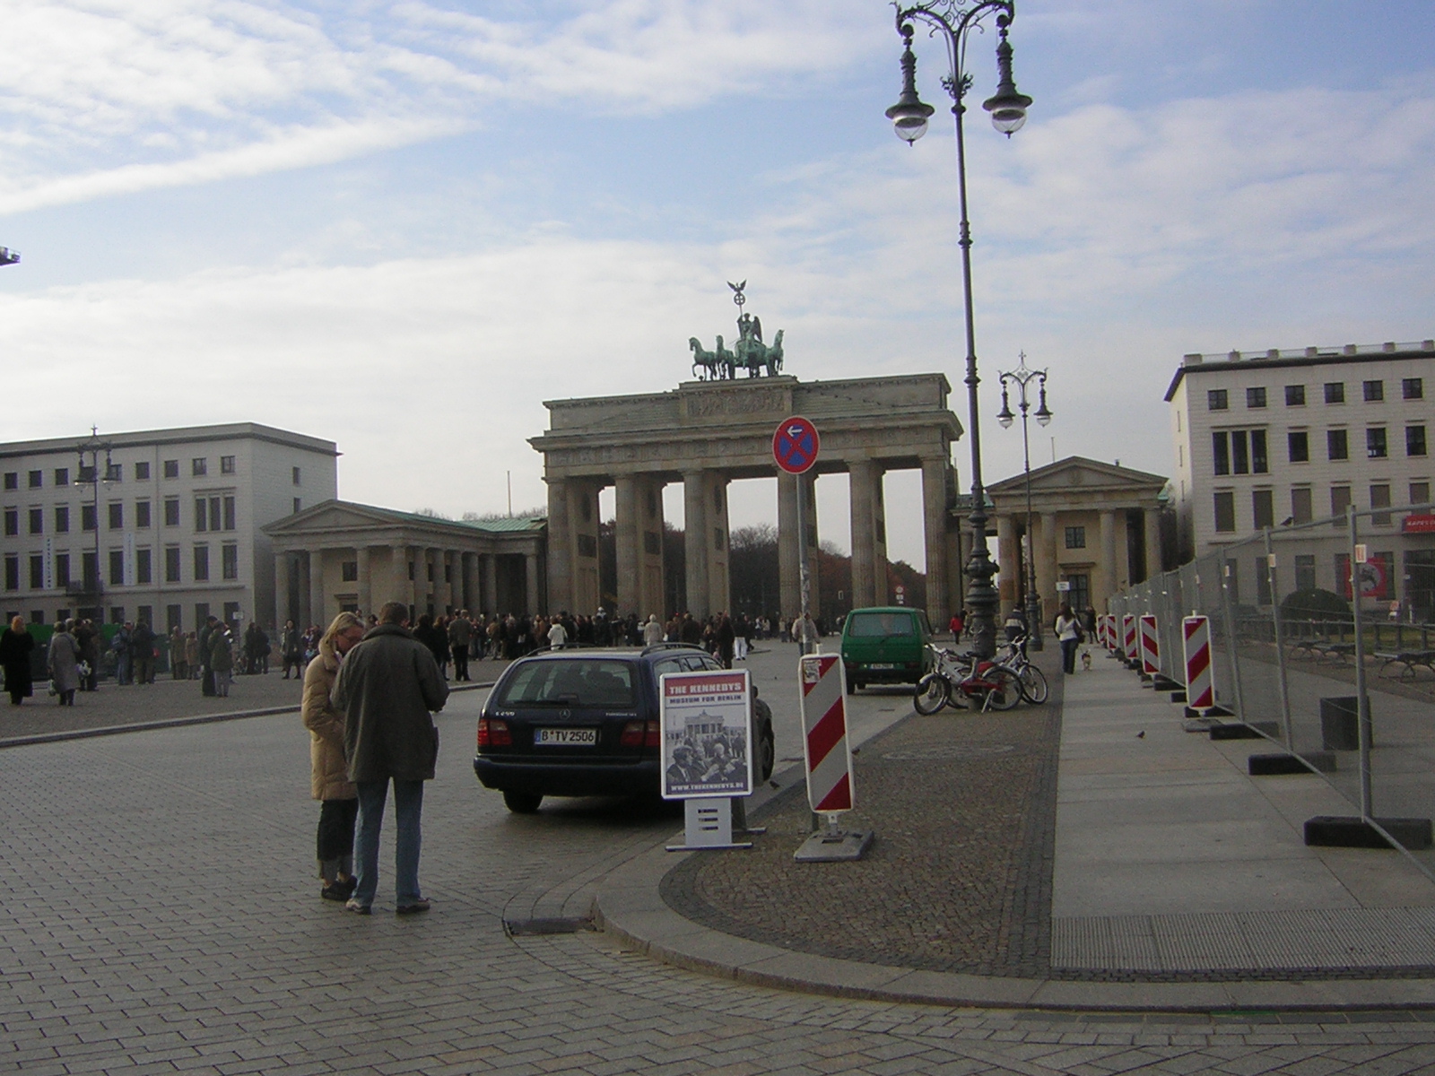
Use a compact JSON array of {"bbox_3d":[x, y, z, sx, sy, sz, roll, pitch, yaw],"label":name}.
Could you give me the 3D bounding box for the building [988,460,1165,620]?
[{"bbox_3d":[24.362,0.906,100.970,10.870,11.200,20.000,-3,-4,13],"label":"building"}]

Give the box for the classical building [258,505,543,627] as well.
[{"bbox_3d":[-22.489,3.192,111.822,14.400,11.200,20.000,-3,-4,13],"label":"classical building"}]

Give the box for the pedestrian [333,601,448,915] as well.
[{"bbox_3d":[-1.894,1.274,8.650,0.630,1.780,0.460,-1,-3,-12],"label":"pedestrian"}]

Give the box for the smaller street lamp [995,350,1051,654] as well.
[{"bbox_3d":[13.237,-1.574,63.500,2.250,12.700,0.800,-3,-4,13],"label":"smaller street lamp"}]

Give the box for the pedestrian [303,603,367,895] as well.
[{"bbox_3d":[-2.242,1.311,8.950,0.480,1.720,0.480,-1,-3,-12],"label":"pedestrian"}]

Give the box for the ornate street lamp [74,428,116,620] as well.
[{"bbox_3d":[-30.730,0.528,74.000,2.300,12.400,0.800,-3,-4,13],"label":"ornate street lamp"}]

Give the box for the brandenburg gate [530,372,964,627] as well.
[{"bbox_3d":[2.676,-1.891,119.520,33.400,20.500,11.500,-3,-4,13],"label":"brandenburg gate"}]

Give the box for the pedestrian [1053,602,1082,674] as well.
[{"bbox_3d":[8.216,2.366,35.000,0.560,1.680,0.380,-3,-4,13],"label":"pedestrian"}]

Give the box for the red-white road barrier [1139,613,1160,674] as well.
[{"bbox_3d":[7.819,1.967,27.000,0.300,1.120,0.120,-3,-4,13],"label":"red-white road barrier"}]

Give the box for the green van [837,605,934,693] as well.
[{"bbox_3d":[4.252,2.666,36.017,1.850,1.950,4.500,-3,-4,13],"label":"green van"}]

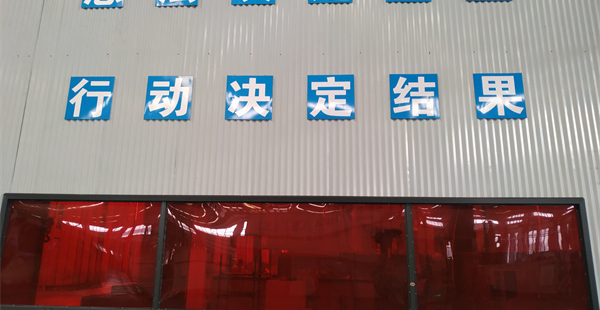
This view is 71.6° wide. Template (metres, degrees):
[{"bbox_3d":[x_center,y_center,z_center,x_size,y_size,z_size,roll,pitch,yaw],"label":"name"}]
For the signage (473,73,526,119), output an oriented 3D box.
[{"bbox_3d":[2.091,-0.620,4.367,0.505,0.505,0.025,0,-13,3],"label":"signage"}]

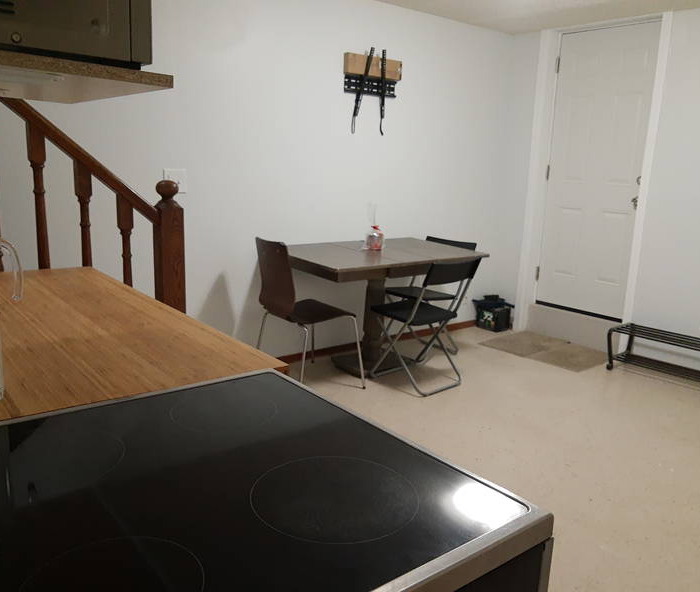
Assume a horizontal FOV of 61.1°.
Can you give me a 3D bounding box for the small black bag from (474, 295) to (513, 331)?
[{"bbox_3d":[1.191,0.135,4.874,0.205,0.280,0.230,-7,15,-37],"label":"small black bag"}]

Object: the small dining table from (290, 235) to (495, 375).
[{"bbox_3d":[0.163,0.106,3.654,1.210,0.772,0.860,-7,15,-35],"label":"small dining table"}]

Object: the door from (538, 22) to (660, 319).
[{"bbox_3d":[1.804,-0.866,4.311,0.050,2.022,0.790,-7,15,-37],"label":"door"}]

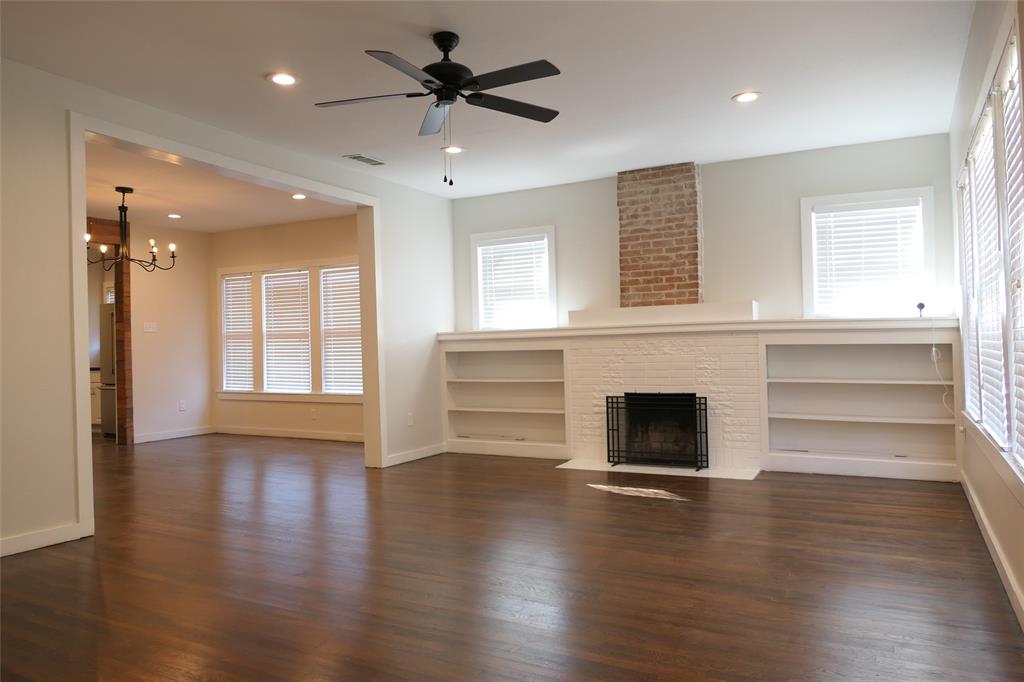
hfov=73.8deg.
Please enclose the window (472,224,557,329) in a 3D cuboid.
[{"bbox_3d":[0.016,-0.626,7.081,0.974,1.051,0.080,-1,-1,26],"label":"window"}]

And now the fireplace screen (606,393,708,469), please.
[{"bbox_3d":[1.270,0.817,6.091,0.909,0.616,0.180,-1,-1,26],"label":"fireplace screen"}]

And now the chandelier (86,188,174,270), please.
[{"bbox_3d":[-3.767,-1.082,6.622,0.930,0.792,0.930,-1,-1,26],"label":"chandelier"}]

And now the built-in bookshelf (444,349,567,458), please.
[{"bbox_3d":[-0.031,0.628,6.972,1.359,1.062,0.260,-1,-1,26],"label":"built-in bookshelf"}]

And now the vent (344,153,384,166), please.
[{"bbox_3d":[-1.259,-1.530,5.809,0.185,0.020,0.350,-1,-1,29],"label":"vent"}]

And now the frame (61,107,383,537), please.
[{"bbox_3d":[-1.965,-0.081,5.265,0.150,2.530,2.713,-1,-1,31],"label":"frame"}]

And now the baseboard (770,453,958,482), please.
[{"bbox_3d":[2.759,1.016,5.463,1.408,0.149,0.025,-1,-1,26],"label":"baseboard"}]

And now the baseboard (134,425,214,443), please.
[{"bbox_3d":[-4.375,1.218,8.893,0.018,0.095,1.008,-2,-1,34],"label":"baseboard"}]

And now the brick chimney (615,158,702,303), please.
[{"bbox_3d":[1.373,-0.941,6.313,0.732,1.291,0.180,-1,-1,26],"label":"brick chimney"}]

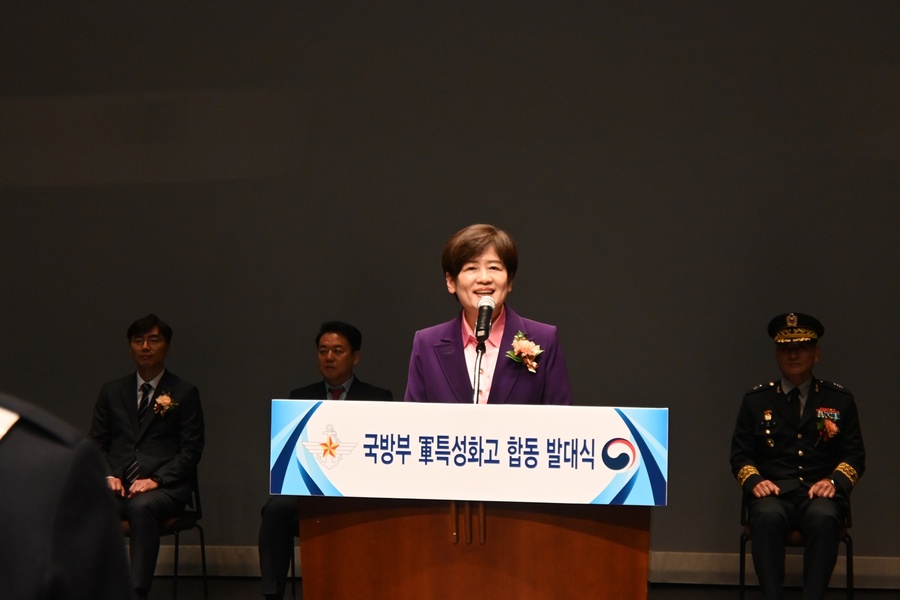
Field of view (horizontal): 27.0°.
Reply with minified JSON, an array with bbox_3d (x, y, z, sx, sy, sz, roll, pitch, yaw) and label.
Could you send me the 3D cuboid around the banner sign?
[{"bbox_3d":[0.047,0.394,4.860,1.028,0.249,0.020,1,0,5],"label":"banner sign"}]

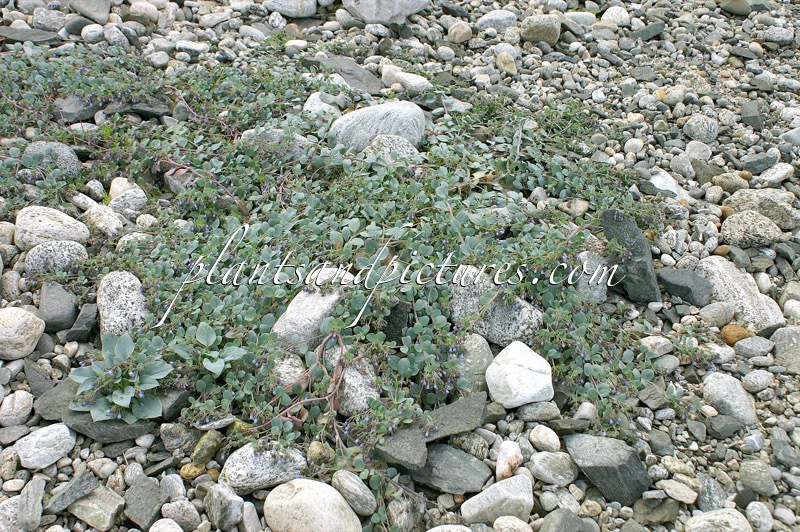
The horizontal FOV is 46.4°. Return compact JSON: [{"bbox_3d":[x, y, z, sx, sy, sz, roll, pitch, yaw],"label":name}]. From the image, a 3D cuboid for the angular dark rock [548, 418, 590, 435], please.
[{"bbox_3d":[0.308,0.290,1.696,0.077,0.025,0.037,0,37,0],"label":"angular dark rock"}]

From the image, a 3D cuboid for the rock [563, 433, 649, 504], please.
[{"bbox_3d":[0.332,0.324,1.502,0.098,0.065,0.115,-18,42,-22],"label":"rock"}]

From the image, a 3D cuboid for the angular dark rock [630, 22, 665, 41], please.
[{"bbox_3d":[0.901,-0.850,3.380,0.125,0.035,0.060,-34,51,-10],"label":"angular dark rock"}]

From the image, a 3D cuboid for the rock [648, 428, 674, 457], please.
[{"bbox_3d":[0.469,0.317,1.673,0.050,0.030,0.045,0,37,0],"label":"rock"}]

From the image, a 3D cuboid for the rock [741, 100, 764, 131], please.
[{"bbox_3d":[0.918,-0.391,2.429,0.052,0.043,0.070,18,42,22],"label":"rock"}]

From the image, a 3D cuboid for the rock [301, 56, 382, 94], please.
[{"bbox_3d":[-0.194,-0.631,3.080,0.245,0.055,0.115,24,45,19],"label":"rock"}]

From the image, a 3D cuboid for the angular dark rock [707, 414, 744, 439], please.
[{"bbox_3d":[0.588,0.291,1.693,0.068,0.037,0.048,0,37,0],"label":"angular dark rock"}]

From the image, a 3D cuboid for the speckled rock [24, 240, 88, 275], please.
[{"bbox_3d":[-0.760,-0.014,2.063,0.135,0.080,0.100,0,37,0],"label":"speckled rock"}]

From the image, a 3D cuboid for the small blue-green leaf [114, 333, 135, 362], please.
[{"bbox_3d":[-0.570,0.169,1.930,0.041,0.012,0.060,1,82,-6],"label":"small blue-green leaf"}]

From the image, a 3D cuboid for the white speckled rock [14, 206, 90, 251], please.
[{"bbox_3d":[-0.802,-0.084,2.151,0.165,0.085,0.115,11,38,14],"label":"white speckled rock"}]

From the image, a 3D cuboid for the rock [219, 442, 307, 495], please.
[{"bbox_3d":[-0.221,0.324,1.501,0.138,0.068,0.082,-7,39,-9],"label":"rock"}]

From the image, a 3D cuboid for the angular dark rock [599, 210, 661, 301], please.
[{"bbox_3d":[0.525,-0.026,2.138,0.083,0.076,0.212,-6,50,-8],"label":"angular dark rock"}]

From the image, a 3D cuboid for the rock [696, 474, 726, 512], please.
[{"bbox_3d":[0.492,0.359,1.474,0.036,0.032,0.051,-16,41,-19],"label":"rock"}]

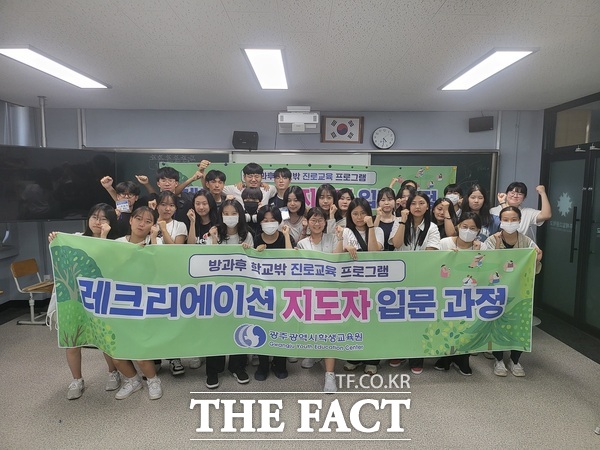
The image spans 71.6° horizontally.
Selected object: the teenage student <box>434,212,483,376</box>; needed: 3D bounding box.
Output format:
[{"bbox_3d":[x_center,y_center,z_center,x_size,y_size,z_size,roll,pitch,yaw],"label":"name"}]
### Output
[{"bbox_3d":[1.393,0.589,3.680,0.440,1.402,0.460,1,5,11],"label":"teenage student"}]

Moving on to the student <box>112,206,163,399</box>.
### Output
[{"bbox_3d":[-1.277,0.576,3.269,0.450,1.440,0.430,0,5,-5],"label":"student"}]

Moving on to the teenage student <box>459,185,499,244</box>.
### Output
[{"bbox_3d":[1.715,0.447,3.910,0.440,1.610,0.340,1,5,5],"label":"teenage student"}]

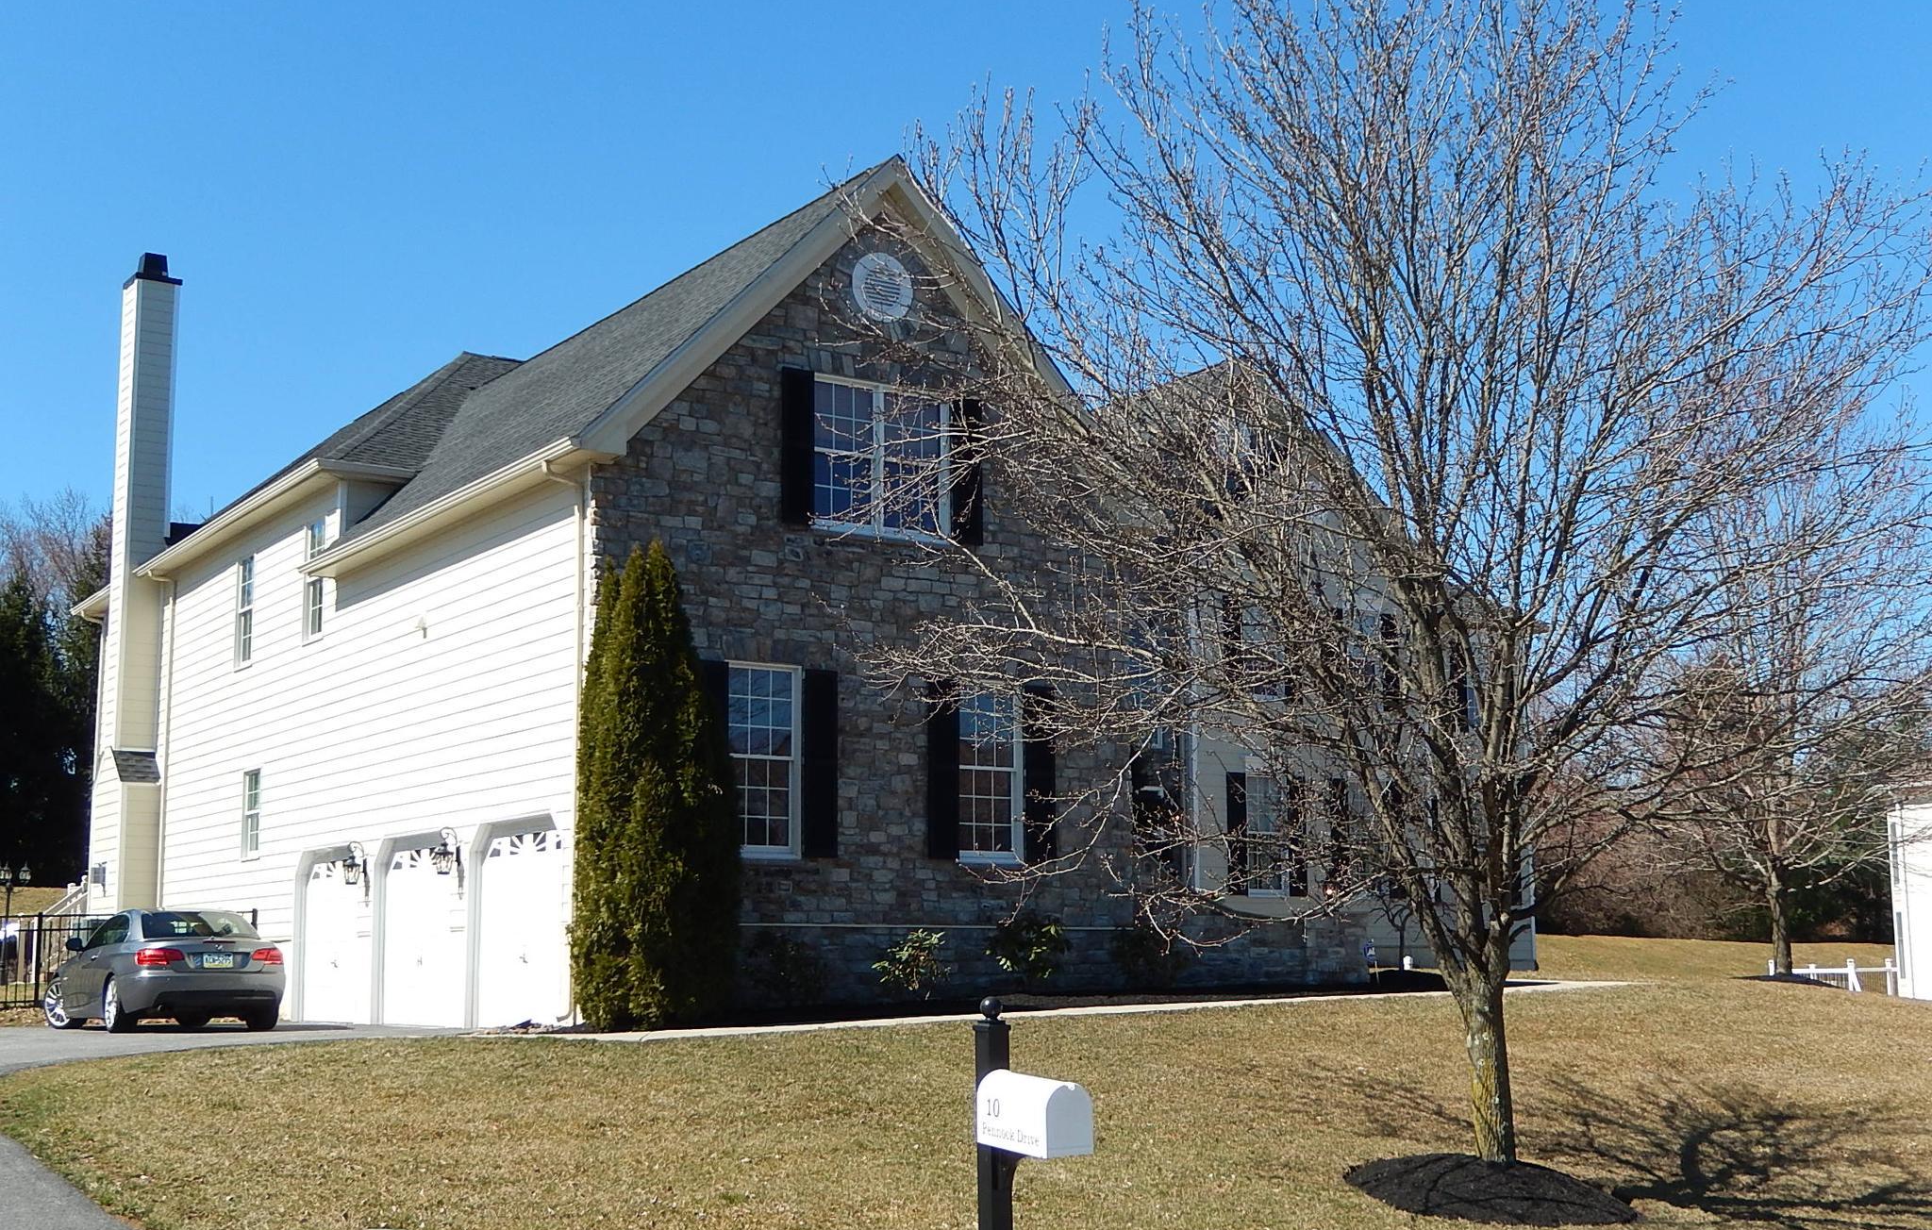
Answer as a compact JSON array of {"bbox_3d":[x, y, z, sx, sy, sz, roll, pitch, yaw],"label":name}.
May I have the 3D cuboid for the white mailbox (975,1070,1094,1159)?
[{"bbox_3d":[0.255,1.863,8.568,0.200,0.268,0.525,2,-6,-29],"label":"white mailbox"}]

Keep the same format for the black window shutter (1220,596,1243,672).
[{"bbox_3d":[4.318,0.461,36.967,0.385,1.579,0.050,5,-10,-33],"label":"black window shutter"}]

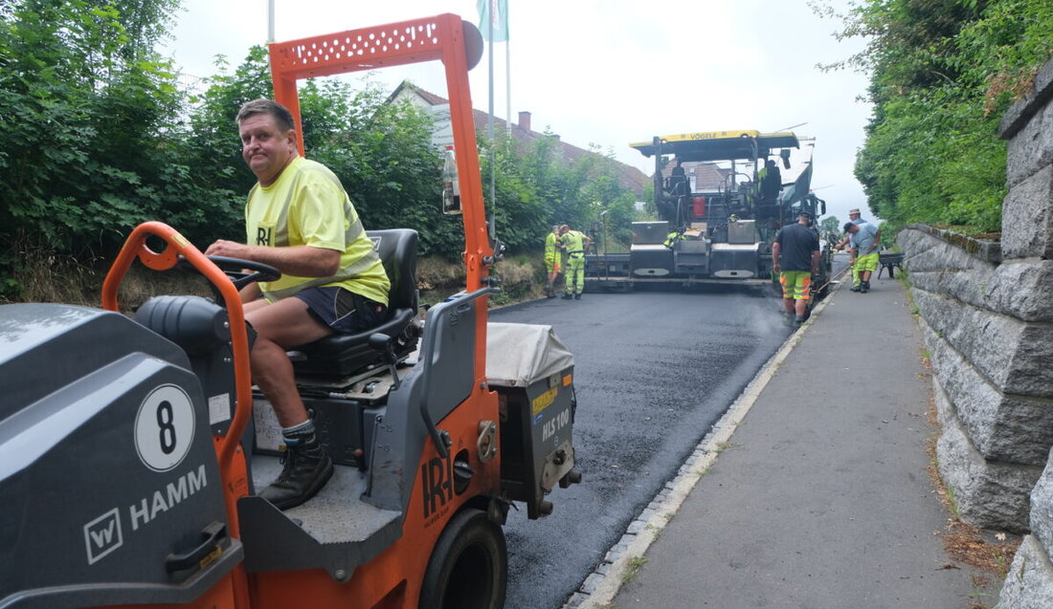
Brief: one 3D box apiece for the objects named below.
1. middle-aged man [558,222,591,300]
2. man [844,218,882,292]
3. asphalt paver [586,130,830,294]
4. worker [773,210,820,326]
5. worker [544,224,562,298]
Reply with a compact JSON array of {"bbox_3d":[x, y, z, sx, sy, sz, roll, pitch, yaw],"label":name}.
[{"bbox_3d":[1.109,-0.988,16.100,0.620,1.687,0.480,-2,3,-34],"label":"middle-aged man"},{"bbox_3d":[7.123,-1.016,14.900,0.700,1.521,0.570,-1,2,-15],"label":"man"},{"bbox_3d":[4.588,-2.383,19.035,4.500,3.900,6.300,2,5,24],"label":"asphalt paver"},{"bbox_3d":[4.108,-0.555,10.700,0.680,1.725,0.420,0,2,21],"label":"worker"},{"bbox_3d":[0.641,-1.000,16.200,0.500,1.687,0.500,-2,3,-25],"label":"worker"}]

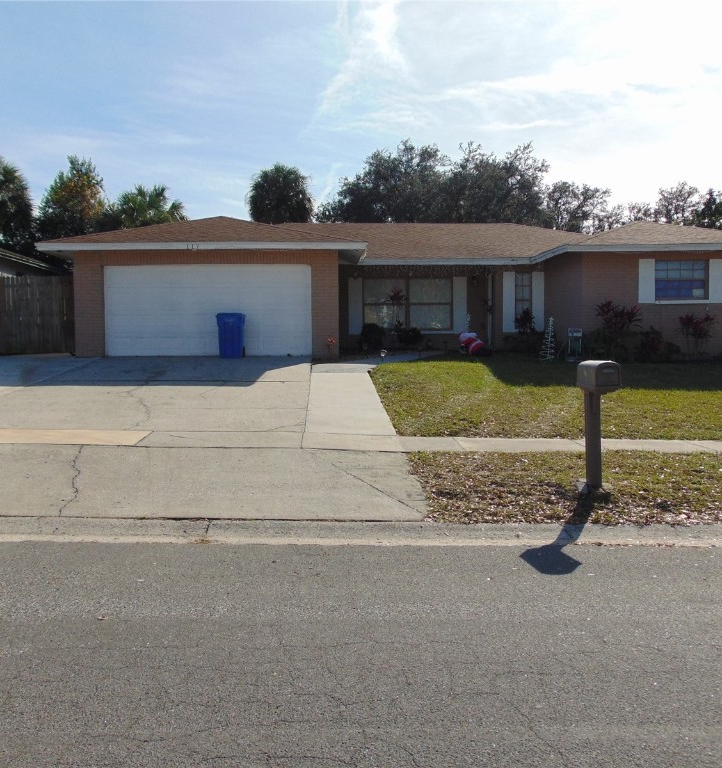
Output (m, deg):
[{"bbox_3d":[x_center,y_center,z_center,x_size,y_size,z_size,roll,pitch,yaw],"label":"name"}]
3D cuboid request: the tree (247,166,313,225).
[{"bbox_3d":[-4.536,-7.290,42.457,3.721,10.352,3.721,-1,3,-3],"label":"tree"}]

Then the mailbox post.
[{"bbox_3d":[2.258,0.392,7.034,0.230,1.210,0.490,-1,3,-3],"label":"mailbox post"}]

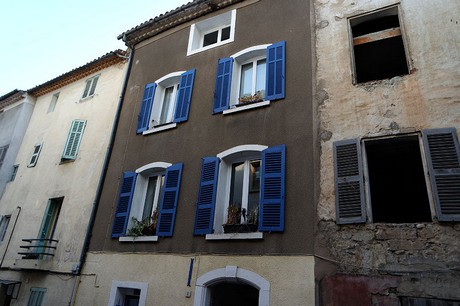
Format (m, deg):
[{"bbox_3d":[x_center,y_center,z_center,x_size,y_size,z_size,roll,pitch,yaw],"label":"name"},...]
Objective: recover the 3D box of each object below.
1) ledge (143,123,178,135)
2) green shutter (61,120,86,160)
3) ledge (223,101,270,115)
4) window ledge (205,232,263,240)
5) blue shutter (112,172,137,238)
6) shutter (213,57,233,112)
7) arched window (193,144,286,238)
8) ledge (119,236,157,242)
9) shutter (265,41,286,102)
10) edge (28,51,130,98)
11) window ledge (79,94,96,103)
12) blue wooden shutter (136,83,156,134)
[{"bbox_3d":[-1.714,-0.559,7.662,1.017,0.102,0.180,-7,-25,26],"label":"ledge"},{"bbox_3d":[-4.660,-0.435,9.171,0.377,1.260,0.045,5,-22,-3],"label":"green shutter"},{"bbox_3d":[0.382,-0.944,6.697,1.095,0.095,0.180,-7,-25,26],"label":"ledge"},{"bbox_3d":[0.099,1.574,5.732,1.170,0.101,0.180,-7,-25,26],"label":"window ledge"},{"bbox_3d":[-2.483,1.181,7.227,0.418,1.537,0.045,-7,-25,26],"label":"blue shutter"},{"bbox_3d":[-0.151,-1.611,7.202,0.396,1.501,0.045,-7,-25,26],"label":"shutter"},{"bbox_3d":[0.249,0.723,6.150,1.843,1.807,0.380,-7,-25,26],"label":"arched window"},{"bbox_3d":[-1.949,1.894,6.700,1.081,0.097,0.180,-7,-25,26],"label":"ledge"},{"bbox_3d":[0.993,-1.797,6.664,0.414,1.472,0.045,-7,-25,26],"label":"shutter"},{"bbox_3d":[-5.399,-2.687,10.645,5.350,0.290,0.340,-9,-26,29],"label":"edge"},{"bbox_3d":[-4.611,-1.743,9.911,0.740,0.110,0.150,-9,-26,29],"label":"window ledge"},{"bbox_3d":[-2.210,-1.216,8.143,0.372,1.484,0.045,-7,-25,26],"label":"blue wooden shutter"}]

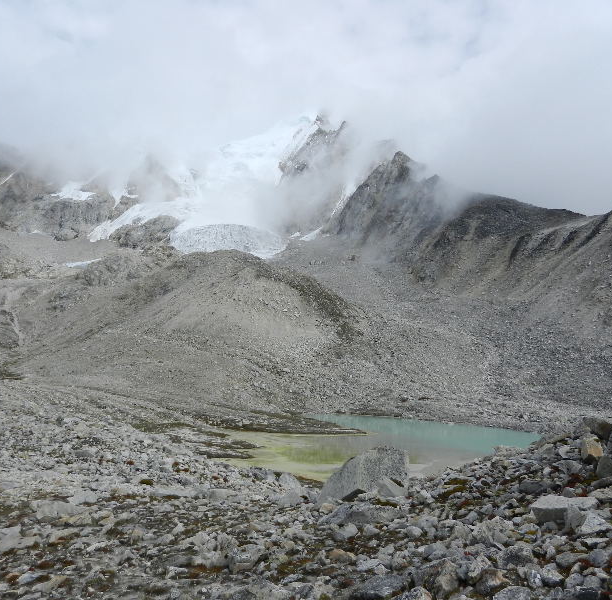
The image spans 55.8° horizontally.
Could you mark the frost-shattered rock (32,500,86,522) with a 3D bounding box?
[{"bbox_3d":[-4.607,3.953,10.800,0.980,0.330,0.600,0,-1,0],"label":"frost-shattered rock"}]

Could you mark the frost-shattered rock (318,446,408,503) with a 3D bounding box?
[{"bbox_3d":[1.254,3.827,12.600,1.900,1.100,1.300,0,-1,0],"label":"frost-shattered rock"}]

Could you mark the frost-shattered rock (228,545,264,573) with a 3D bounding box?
[{"bbox_3d":[-0.690,2.997,6.700,0.410,0.250,0.320,0,-1,0],"label":"frost-shattered rock"}]

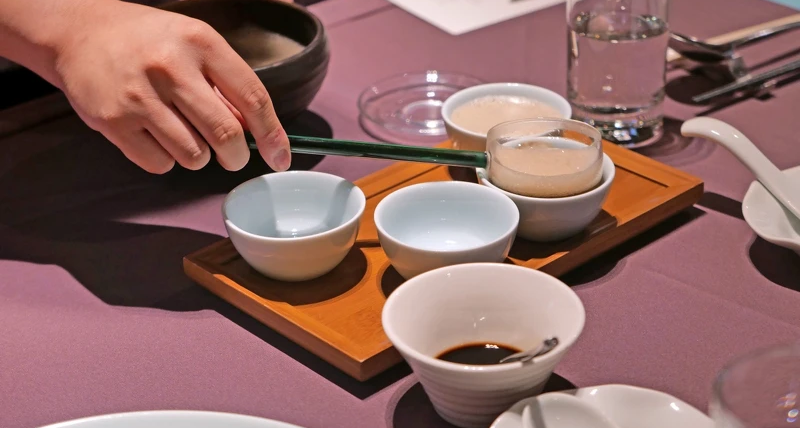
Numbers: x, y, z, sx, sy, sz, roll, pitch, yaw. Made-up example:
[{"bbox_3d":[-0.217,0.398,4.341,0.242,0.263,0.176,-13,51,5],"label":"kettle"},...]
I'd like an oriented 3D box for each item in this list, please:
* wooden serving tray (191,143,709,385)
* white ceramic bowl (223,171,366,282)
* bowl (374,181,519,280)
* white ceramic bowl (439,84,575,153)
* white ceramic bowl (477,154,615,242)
[{"bbox_3d":[0.032,0.012,1.032,0.283,0.019,0.151,-25,37,-37],"label":"wooden serving tray"},{"bbox_3d":[-0.059,0.011,0.987,0.081,0.038,0.081,-1,29,0],"label":"white ceramic bowl"},{"bbox_3d":[0.026,0.018,0.973,0.081,0.038,0.081,-1,29,1],"label":"bowl"},{"bbox_3d":[0.067,-0.048,1.092,0.081,0.038,0.081,-1,29,1],"label":"white ceramic bowl"},{"bbox_3d":[0.085,-0.010,1.022,0.081,0.038,0.081,-1,29,1],"label":"white ceramic bowl"}]

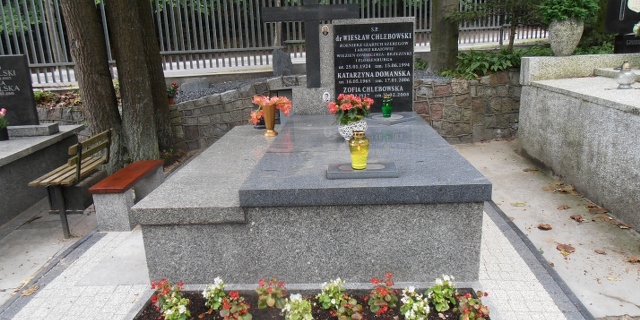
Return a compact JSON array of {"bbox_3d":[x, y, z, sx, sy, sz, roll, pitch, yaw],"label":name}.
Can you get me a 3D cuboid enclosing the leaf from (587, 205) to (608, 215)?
[{"bbox_3d":[2.335,0.412,3.727,0.165,0.030,0.130,8,17,32],"label":"leaf"}]

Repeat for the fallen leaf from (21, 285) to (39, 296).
[{"bbox_3d":[-1.878,0.842,2.885,0.110,0.025,0.100,-13,18,-35],"label":"fallen leaf"}]

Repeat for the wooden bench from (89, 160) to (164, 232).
[{"bbox_3d":[-1.704,0.308,4.048,0.285,0.385,0.890,-1,15,3],"label":"wooden bench"}]

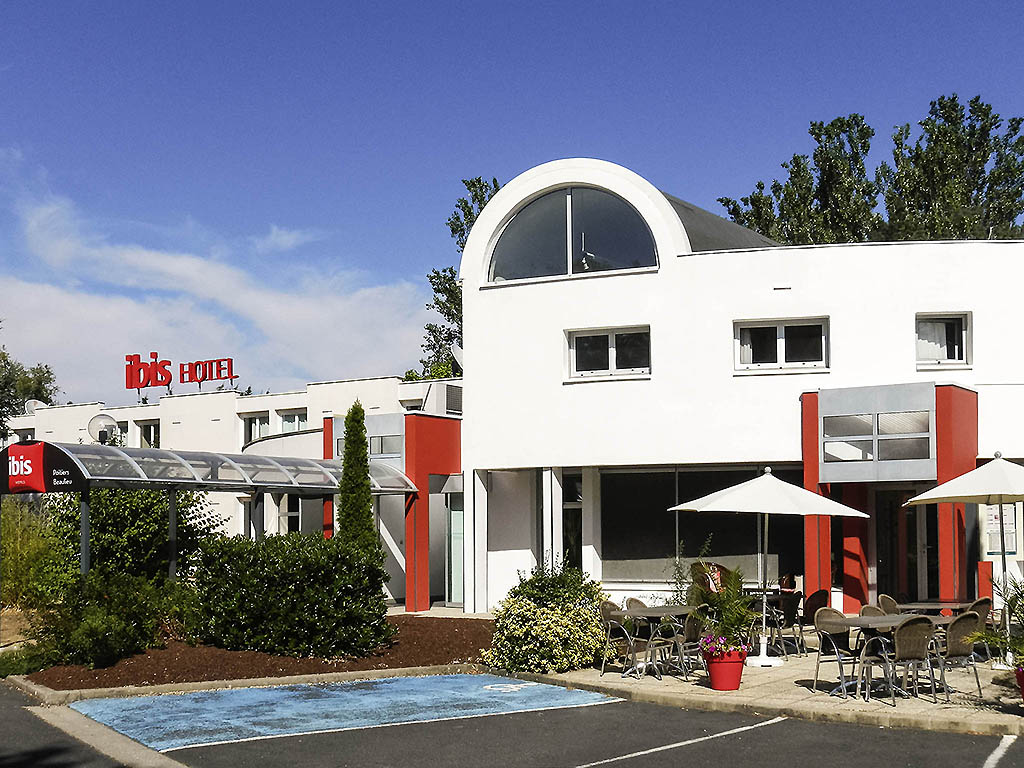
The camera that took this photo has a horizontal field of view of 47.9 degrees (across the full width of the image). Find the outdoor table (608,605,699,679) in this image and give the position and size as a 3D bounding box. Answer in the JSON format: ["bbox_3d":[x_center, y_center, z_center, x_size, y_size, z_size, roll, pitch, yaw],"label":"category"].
[{"bbox_3d":[1.860,3.086,13.850,0.780,0.740,1.300,-5,-7,40],"label":"outdoor table"}]

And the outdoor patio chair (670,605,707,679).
[{"bbox_3d":[1.950,2.973,13.420,0.600,0.860,0.560,-4,-6,37],"label":"outdoor patio chair"}]

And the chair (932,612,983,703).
[{"bbox_3d":[4.400,2.743,11.720,0.560,0.860,0.600,2,-6,-27],"label":"chair"}]

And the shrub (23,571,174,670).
[{"bbox_3d":[-5.648,3.203,15.958,2.100,1.220,1.800,1,-6,-11],"label":"shrub"}]

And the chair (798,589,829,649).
[{"bbox_3d":[4.157,3.337,16.342,0.600,0.875,0.570,-6,-8,43],"label":"chair"}]

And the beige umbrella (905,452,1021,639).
[{"bbox_3d":[5.960,2.158,14.000,2.450,2.550,2.450,-3,-5,23],"label":"beige umbrella"}]

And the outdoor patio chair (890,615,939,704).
[{"bbox_3d":[3.830,2.719,11.480,0.560,0.860,0.600,2,-5,-25],"label":"outdoor patio chair"}]

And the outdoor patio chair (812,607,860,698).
[{"bbox_3d":[3.490,2.779,11.950,0.560,0.860,0.600,2,-6,-27],"label":"outdoor patio chair"}]

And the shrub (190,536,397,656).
[{"bbox_3d":[-3.260,3.067,17.184,2.900,1.740,2.400,1,-6,-11],"label":"shrub"}]

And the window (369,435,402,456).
[{"bbox_3d":[-2.643,1.285,24.100,0.900,0.440,0.100,-4,-6,33],"label":"window"}]

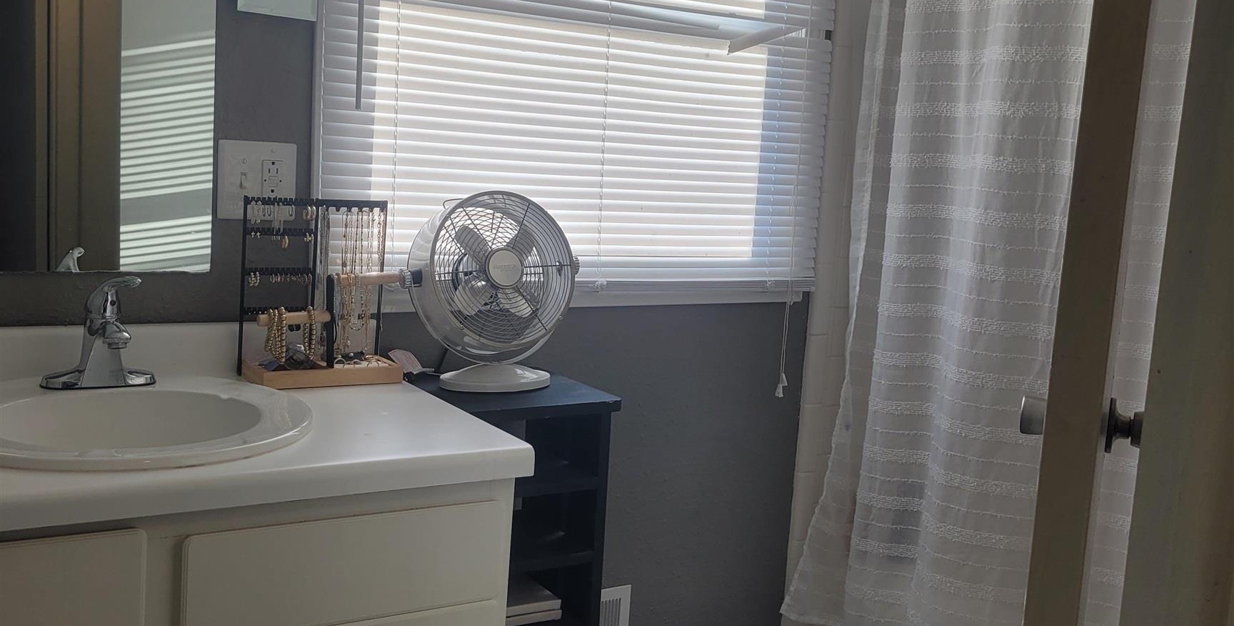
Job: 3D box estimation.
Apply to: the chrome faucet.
[{"bbox_3d":[-0.720,0.025,1.745,0.158,0.172,0.160,-2,9,-33],"label":"chrome faucet"}]

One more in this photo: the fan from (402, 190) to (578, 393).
[{"bbox_3d":[-0.203,-0.044,2.095,0.315,0.326,0.190,-2,9,-36],"label":"fan"}]

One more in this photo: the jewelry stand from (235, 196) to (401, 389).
[{"bbox_3d":[-0.466,-0.035,1.967,0.235,0.285,0.125,-2,9,-33],"label":"jewelry stand"}]

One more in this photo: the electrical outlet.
[{"bbox_3d":[-0.580,-0.212,1.989,0.125,0.124,0.012,-2,9,-33],"label":"electrical outlet"}]

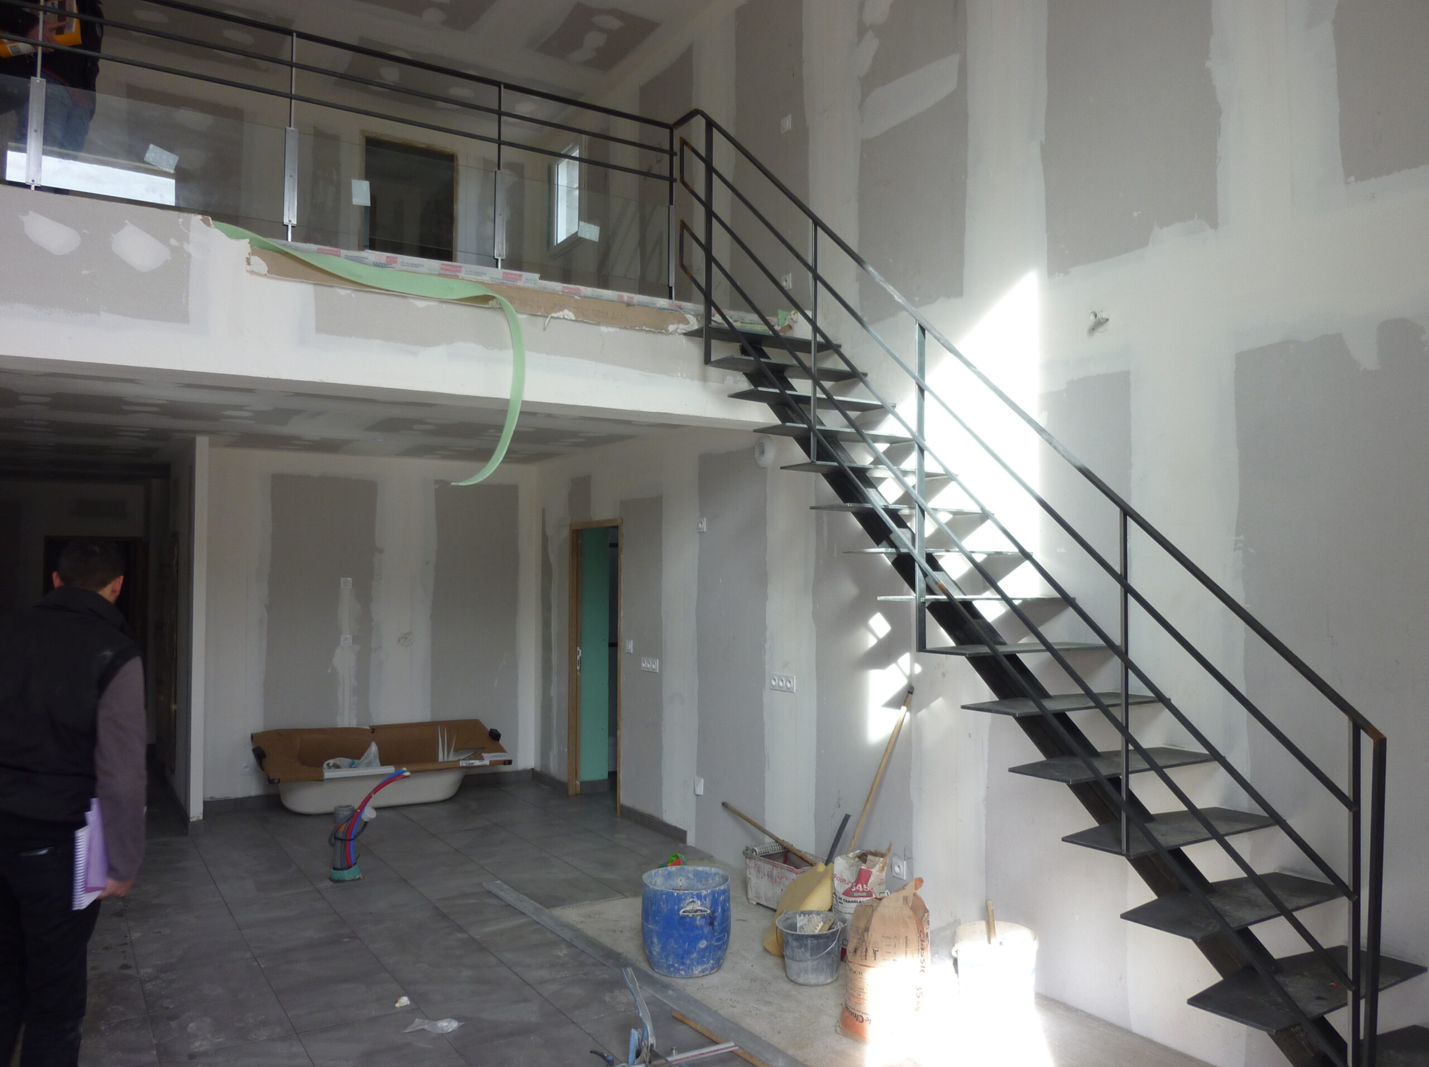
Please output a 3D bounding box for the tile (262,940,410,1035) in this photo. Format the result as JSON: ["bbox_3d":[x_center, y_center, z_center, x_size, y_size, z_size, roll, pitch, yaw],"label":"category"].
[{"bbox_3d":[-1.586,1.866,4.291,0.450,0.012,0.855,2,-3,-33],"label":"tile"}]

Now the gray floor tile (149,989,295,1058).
[{"bbox_3d":[-1.850,1.849,3.861,0.450,0.012,0.450,2,-3,-32],"label":"gray floor tile"}]

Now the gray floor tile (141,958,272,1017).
[{"bbox_3d":[-2.087,1.860,4.238,0.450,0.012,0.450,2,-3,-33],"label":"gray floor tile"}]

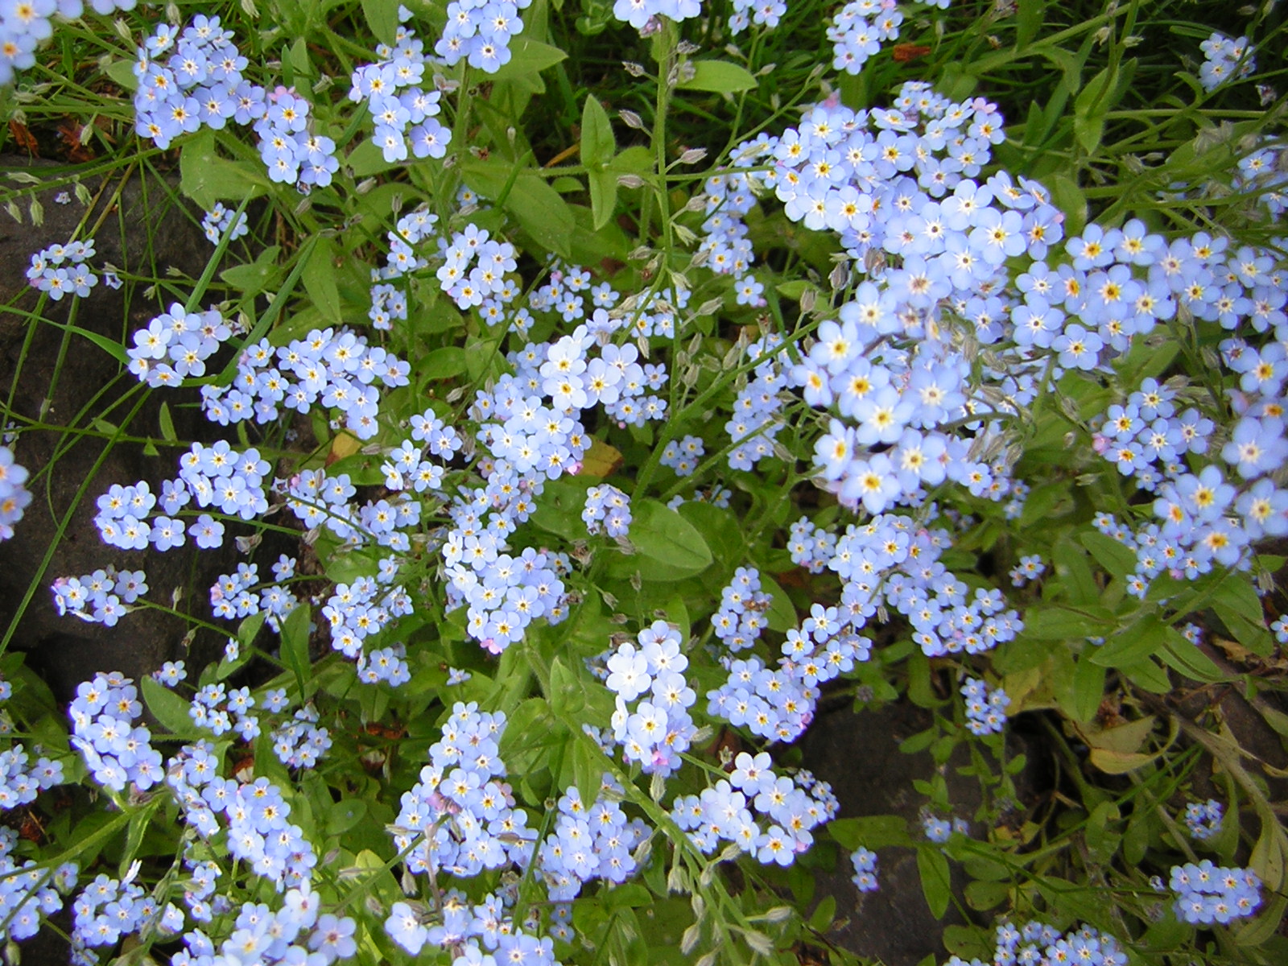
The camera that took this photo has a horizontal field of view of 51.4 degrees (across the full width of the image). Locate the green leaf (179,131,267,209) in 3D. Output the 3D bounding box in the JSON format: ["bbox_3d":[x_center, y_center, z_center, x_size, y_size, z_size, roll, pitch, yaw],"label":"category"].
[{"bbox_3d":[-0.129,-0.096,0.410,0.029,0.008,0.023,8,71,9],"label":"green leaf"}]

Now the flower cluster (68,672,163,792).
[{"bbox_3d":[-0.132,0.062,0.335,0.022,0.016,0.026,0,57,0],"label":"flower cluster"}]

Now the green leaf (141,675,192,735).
[{"bbox_3d":[-0.163,0.076,0.460,0.028,0.006,0.010,42,66,8],"label":"green leaf"}]

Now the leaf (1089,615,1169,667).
[{"bbox_3d":[0.159,0.052,0.440,0.028,0.005,0.011,-29,66,0],"label":"leaf"}]

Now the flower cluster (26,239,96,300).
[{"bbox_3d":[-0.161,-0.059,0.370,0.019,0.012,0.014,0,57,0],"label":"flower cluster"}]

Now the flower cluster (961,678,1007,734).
[{"bbox_3d":[0.127,0.083,0.500,0.018,0.016,0.017,0,58,0],"label":"flower cluster"}]

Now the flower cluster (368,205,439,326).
[{"bbox_3d":[-0.083,-0.075,0.465,0.024,0.024,0.033,0,58,0],"label":"flower cluster"}]

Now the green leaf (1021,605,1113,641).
[{"bbox_3d":[0.145,0.049,0.460,0.031,0.005,0.011,-6,75,4],"label":"green leaf"}]

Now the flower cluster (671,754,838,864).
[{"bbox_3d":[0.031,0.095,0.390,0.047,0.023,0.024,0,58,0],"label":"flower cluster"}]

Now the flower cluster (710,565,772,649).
[{"bbox_3d":[0.033,0.043,0.455,0.021,0.019,0.023,0,58,0],"label":"flower cluster"}]

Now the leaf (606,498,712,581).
[{"bbox_3d":[0.007,0.022,0.485,0.041,0.008,0.026,21,72,8],"label":"leaf"}]

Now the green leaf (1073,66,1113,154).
[{"bbox_3d":[0.161,-0.134,0.480,0.013,0.008,0.032,11,68,4],"label":"green leaf"}]

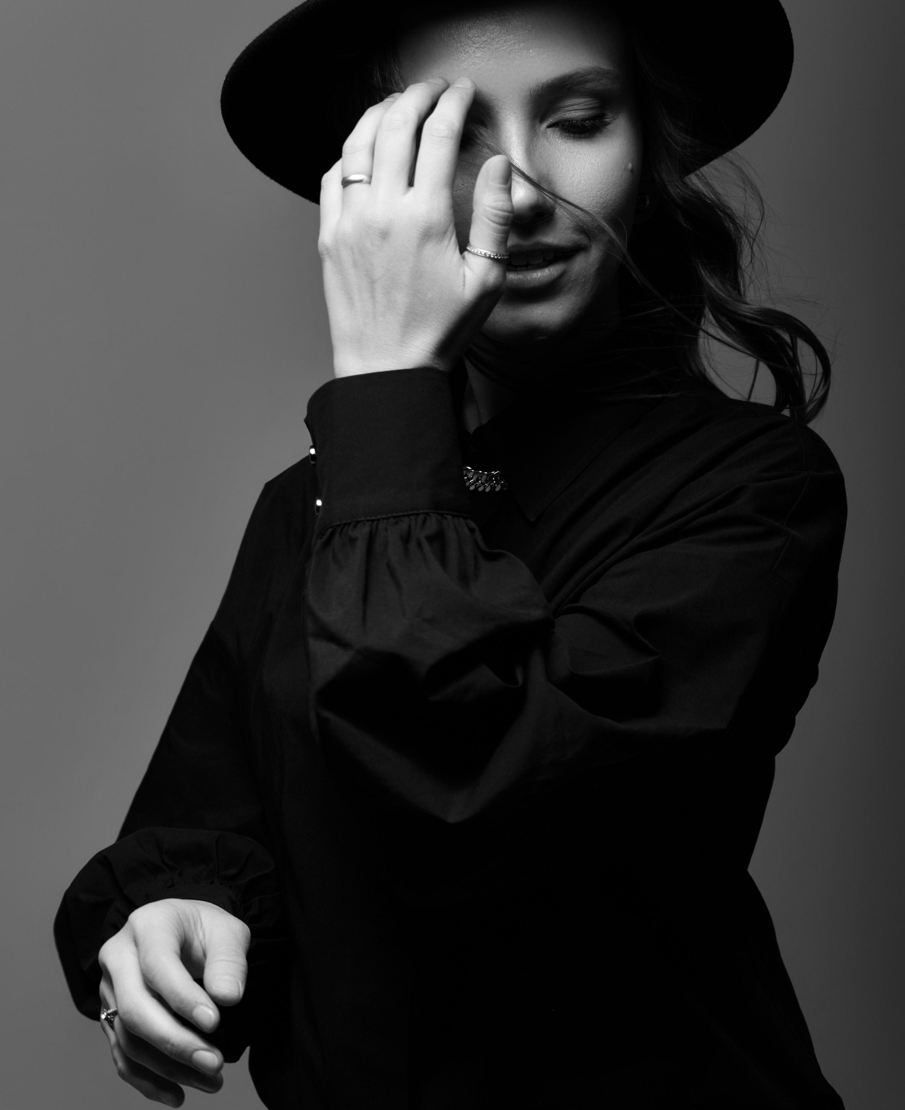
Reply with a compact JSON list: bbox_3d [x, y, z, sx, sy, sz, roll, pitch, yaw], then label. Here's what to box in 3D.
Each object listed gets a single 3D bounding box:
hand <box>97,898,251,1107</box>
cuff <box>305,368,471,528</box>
[{"bbox_3d":[-0.149,0.238,1.070,0.083,0.100,0.122,0,16,-5],"label":"hand"},{"bbox_3d":[-0.033,-0.055,1.040,0.080,0.081,0.065,-6,-3,6],"label":"cuff"}]

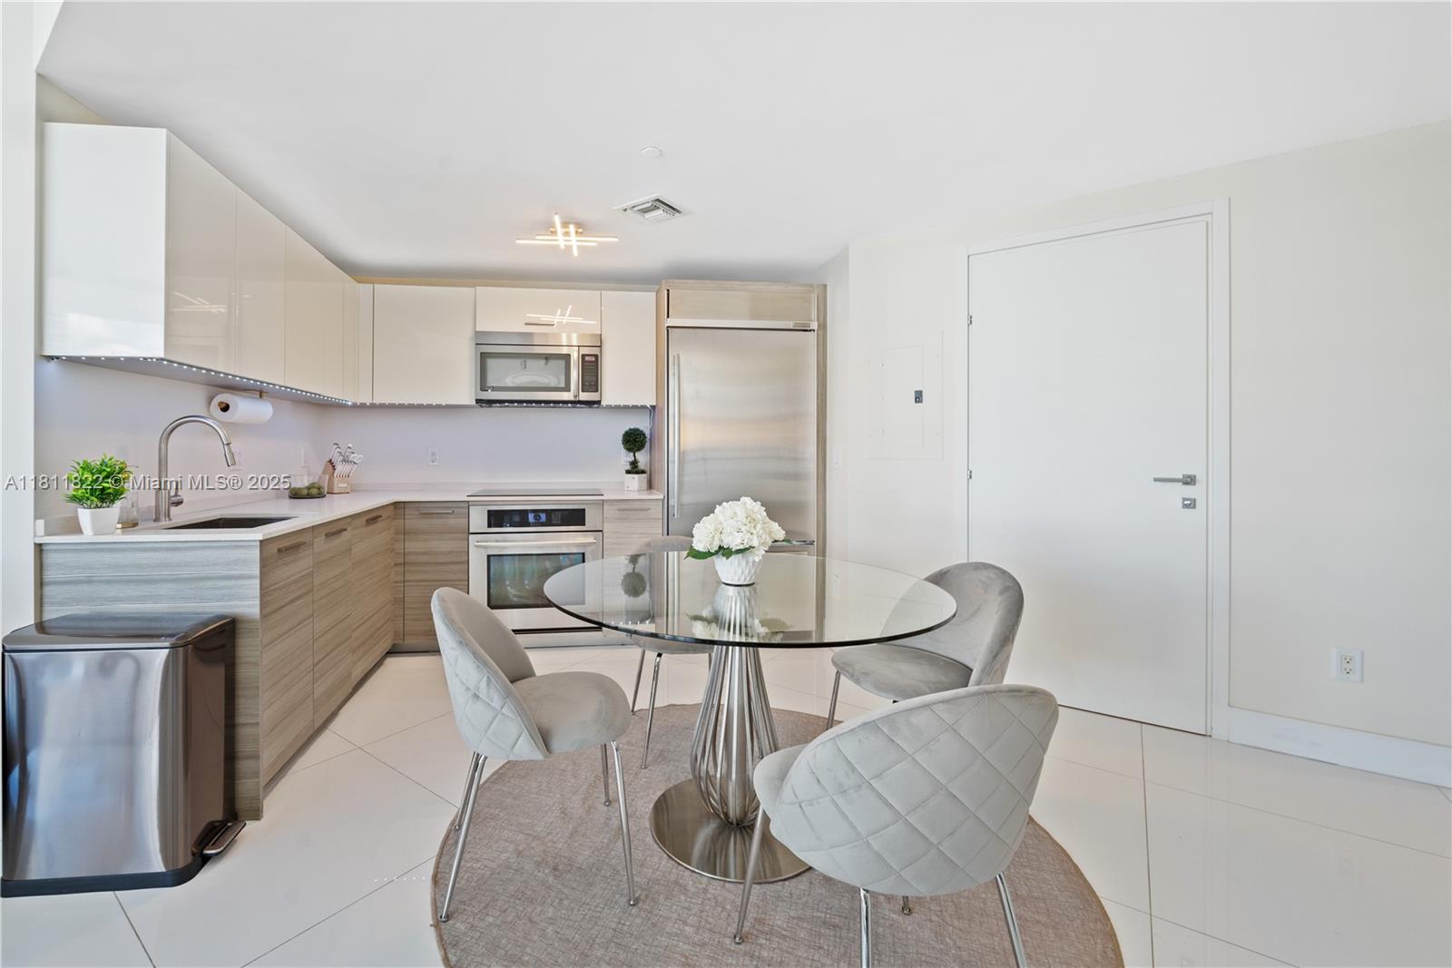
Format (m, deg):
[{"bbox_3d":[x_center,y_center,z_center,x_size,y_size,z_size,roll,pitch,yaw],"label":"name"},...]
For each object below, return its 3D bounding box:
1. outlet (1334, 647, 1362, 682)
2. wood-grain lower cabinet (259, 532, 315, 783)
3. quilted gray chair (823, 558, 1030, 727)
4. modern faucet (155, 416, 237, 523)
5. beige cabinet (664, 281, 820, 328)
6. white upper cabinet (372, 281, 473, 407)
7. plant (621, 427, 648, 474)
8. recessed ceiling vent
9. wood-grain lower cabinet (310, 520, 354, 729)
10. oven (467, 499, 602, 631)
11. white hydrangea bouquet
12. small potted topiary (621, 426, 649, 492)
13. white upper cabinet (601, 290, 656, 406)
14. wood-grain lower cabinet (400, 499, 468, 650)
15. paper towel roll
[{"bbox_3d":[2.350,0.686,2.131,0.074,0.118,0.010,2,3,33],"label":"outlet"},{"bbox_3d":[-1.790,0.545,1.885,0.600,0.770,0.390,-1,2,-14],"label":"wood-grain lower cabinet"},{"bbox_3d":[0.670,0.657,1.905,0.560,0.785,0.510,-1,2,-22],"label":"quilted gray chair"},{"bbox_3d":[-1.990,-0.060,2.140,0.265,0.395,0.100,-1,2,-14],"label":"modern faucet"},{"bbox_3d":[0.050,-1.110,3.740,0.940,0.285,0.600,0,2,-7],"label":"beige cabinet"},{"bbox_3d":[-1.803,-0.830,3.497,0.550,0.692,0.346,0,3,-8],"label":"white upper cabinet"},{"bbox_3d":[-0.602,-0.222,3.750,0.170,0.315,0.170,0,2,-7],"label":"plant"},{"bbox_3d":[-0.356,-1.309,2.728,0.262,0.030,0.233,2,3,33],"label":"recessed ceiling vent"},{"bbox_3d":[-1.886,0.536,2.229,0.594,0.780,0.401,0,3,-15],"label":"wood-grain lower cabinet"},{"bbox_3d":[-1.108,0.459,3.477,0.748,0.713,0.594,0,3,-8],"label":"oven"},{"bbox_3d":[0.031,0.174,1.823,0.307,0.287,0.287,0,3,0],"label":"white hydrangea bouquet"},{"bbox_3d":[-0.602,-0.166,3.750,0.170,0.430,0.170,0,2,-7],"label":"small potted topiary"},{"bbox_3d":[-0.624,-0.823,3.668,0.324,0.682,0.346,0,3,-8],"label":"white upper cabinet"},{"bbox_3d":[-1.650,0.489,3.430,0.333,0.796,0.594,0,3,-8],"label":"wood-grain lower cabinet"},{"bbox_3d":[-2.134,-0.329,2.492,0.119,0.119,0.272,0,3,-15],"label":"paper towel roll"}]

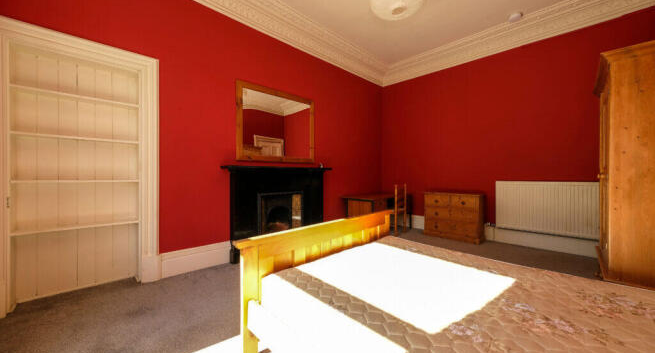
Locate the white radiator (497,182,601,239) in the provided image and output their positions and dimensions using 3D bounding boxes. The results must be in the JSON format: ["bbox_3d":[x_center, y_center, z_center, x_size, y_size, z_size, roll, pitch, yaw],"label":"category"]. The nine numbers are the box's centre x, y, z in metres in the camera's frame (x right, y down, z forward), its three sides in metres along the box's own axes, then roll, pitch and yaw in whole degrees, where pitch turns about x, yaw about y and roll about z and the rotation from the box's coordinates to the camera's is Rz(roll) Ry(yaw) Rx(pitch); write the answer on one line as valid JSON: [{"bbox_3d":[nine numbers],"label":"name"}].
[{"bbox_3d":[2.987,0.434,3.224,0.090,0.706,1.130,-1,1,-45],"label":"white radiator"}]

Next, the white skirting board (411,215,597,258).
[{"bbox_3d":[2.544,0.897,3.784,0.030,0.246,2.354,-1,1,-45],"label":"white skirting board"}]

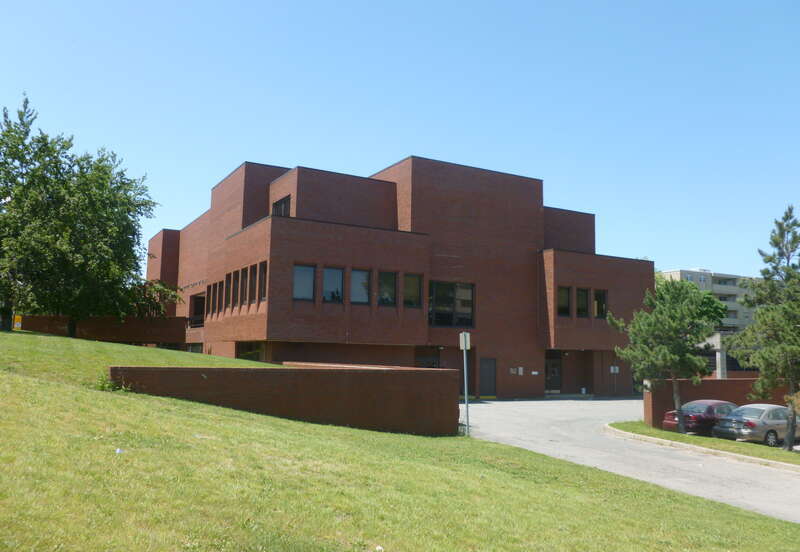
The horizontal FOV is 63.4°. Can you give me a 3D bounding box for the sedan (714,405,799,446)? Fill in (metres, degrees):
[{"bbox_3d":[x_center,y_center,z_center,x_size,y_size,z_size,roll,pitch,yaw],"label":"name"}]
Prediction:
[{"bbox_3d":[14.128,5.703,24.952,4.750,1.460,1.800,5,-8,-34],"label":"sedan"}]

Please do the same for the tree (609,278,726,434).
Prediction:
[{"bbox_3d":[10.358,3.076,25.345,4.300,6.005,4.200,1,-7,0],"label":"tree"}]

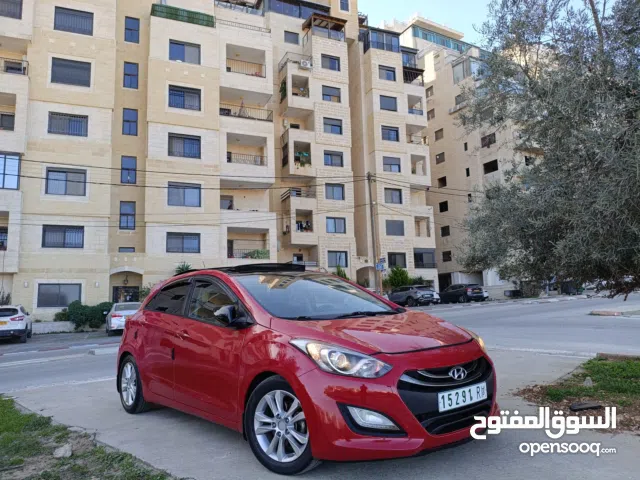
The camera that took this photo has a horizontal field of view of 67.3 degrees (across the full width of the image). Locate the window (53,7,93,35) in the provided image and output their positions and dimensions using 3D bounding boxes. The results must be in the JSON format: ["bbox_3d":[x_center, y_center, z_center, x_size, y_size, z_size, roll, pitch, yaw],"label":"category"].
[{"bbox_3d":[-14.105,-12.500,27.507,1.957,1.477,0.150,1,-9,-20],"label":"window"}]

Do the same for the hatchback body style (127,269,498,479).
[{"bbox_3d":[-0.480,1.003,4.738,1.790,1.470,4.300,4,-10,-42],"label":"hatchback body style"}]

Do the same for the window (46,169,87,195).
[{"bbox_3d":[-13.807,-3.138,26.233,1.941,1.446,0.150,2,-9,-23],"label":"window"}]

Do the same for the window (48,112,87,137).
[{"bbox_3d":[-13.915,-6.389,26.689,1.961,1.240,0.152,2,-9,-21],"label":"window"}]

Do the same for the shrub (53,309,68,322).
[{"bbox_3d":[-13.080,3.813,24.277,0.813,0.711,0.762,2,-9,-21],"label":"shrub"}]

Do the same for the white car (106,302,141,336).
[{"bbox_3d":[-9.030,3.690,22.600,1.780,1.460,4.600,2,-8,-26],"label":"white car"}]

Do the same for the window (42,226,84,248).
[{"bbox_3d":[-13.731,-0.178,25.761,1.957,1.190,0.150,1,-9,-20],"label":"window"}]

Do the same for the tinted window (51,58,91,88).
[{"bbox_3d":[-14.006,-9.405,27.142,1.953,1.477,0.150,2,-9,-23],"label":"tinted window"}]

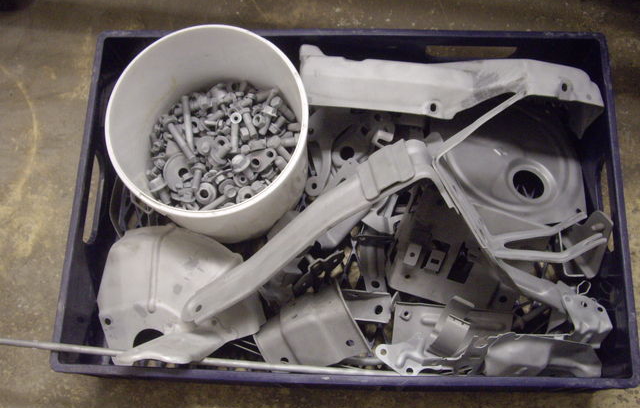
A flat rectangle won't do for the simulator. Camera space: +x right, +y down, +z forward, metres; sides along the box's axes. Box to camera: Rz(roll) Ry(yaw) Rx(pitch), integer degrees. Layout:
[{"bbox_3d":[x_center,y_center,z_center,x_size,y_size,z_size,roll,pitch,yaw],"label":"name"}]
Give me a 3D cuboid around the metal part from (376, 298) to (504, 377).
[{"bbox_3d":[0.132,0.151,0.793,0.137,0.070,0.085,1,73,3],"label":"metal part"}]

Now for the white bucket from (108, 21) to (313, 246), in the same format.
[{"bbox_3d":[-0.117,-0.068,0.835,0.219,0.178,0.219,-1,74,3],"label":"white bucket"}]

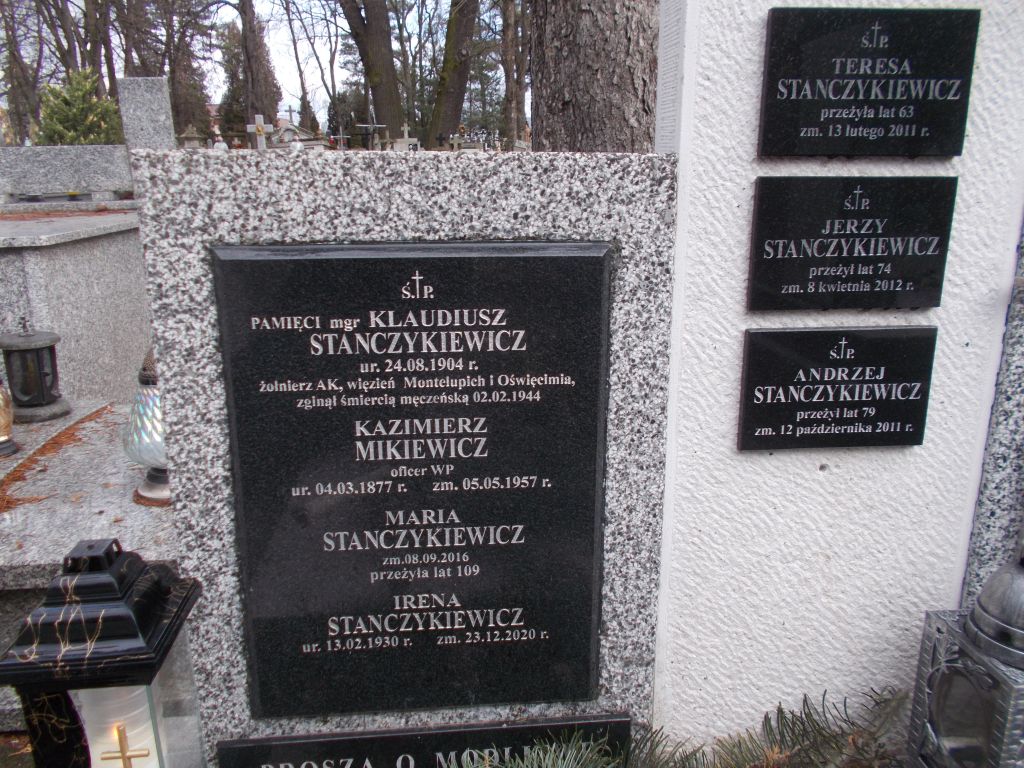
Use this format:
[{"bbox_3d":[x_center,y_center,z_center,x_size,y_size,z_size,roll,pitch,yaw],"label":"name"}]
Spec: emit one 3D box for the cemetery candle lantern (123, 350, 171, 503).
[{"bbox_3d":[-0.701,0.075,1.526,0.149,0.308,0.149,-1,14,-3],"label":"cemetery candle lantern"}]

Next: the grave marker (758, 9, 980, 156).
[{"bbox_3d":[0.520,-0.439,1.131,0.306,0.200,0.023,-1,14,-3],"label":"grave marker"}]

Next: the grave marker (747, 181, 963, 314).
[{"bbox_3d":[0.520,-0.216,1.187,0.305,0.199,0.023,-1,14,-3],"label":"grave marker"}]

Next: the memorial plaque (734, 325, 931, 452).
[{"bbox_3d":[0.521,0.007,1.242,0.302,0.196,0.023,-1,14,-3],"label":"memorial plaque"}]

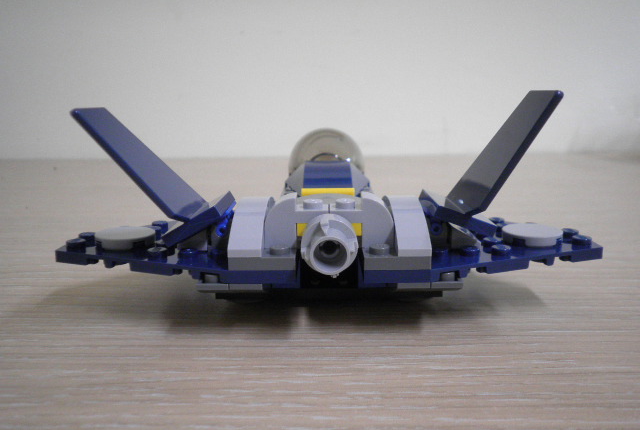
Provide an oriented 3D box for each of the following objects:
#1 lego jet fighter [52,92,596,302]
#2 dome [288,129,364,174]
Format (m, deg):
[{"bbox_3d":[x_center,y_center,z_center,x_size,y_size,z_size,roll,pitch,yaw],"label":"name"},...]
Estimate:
[{"bbox_3d":[0.003,-0.014,0.202,0.144,0.059,0.161,0,14,0],"label":"lego jet fighter"},{"bbox_3d":[0.003,-0.028,0.245,0.032,0.018,0.034,0,14,0],"label":"dome"}]

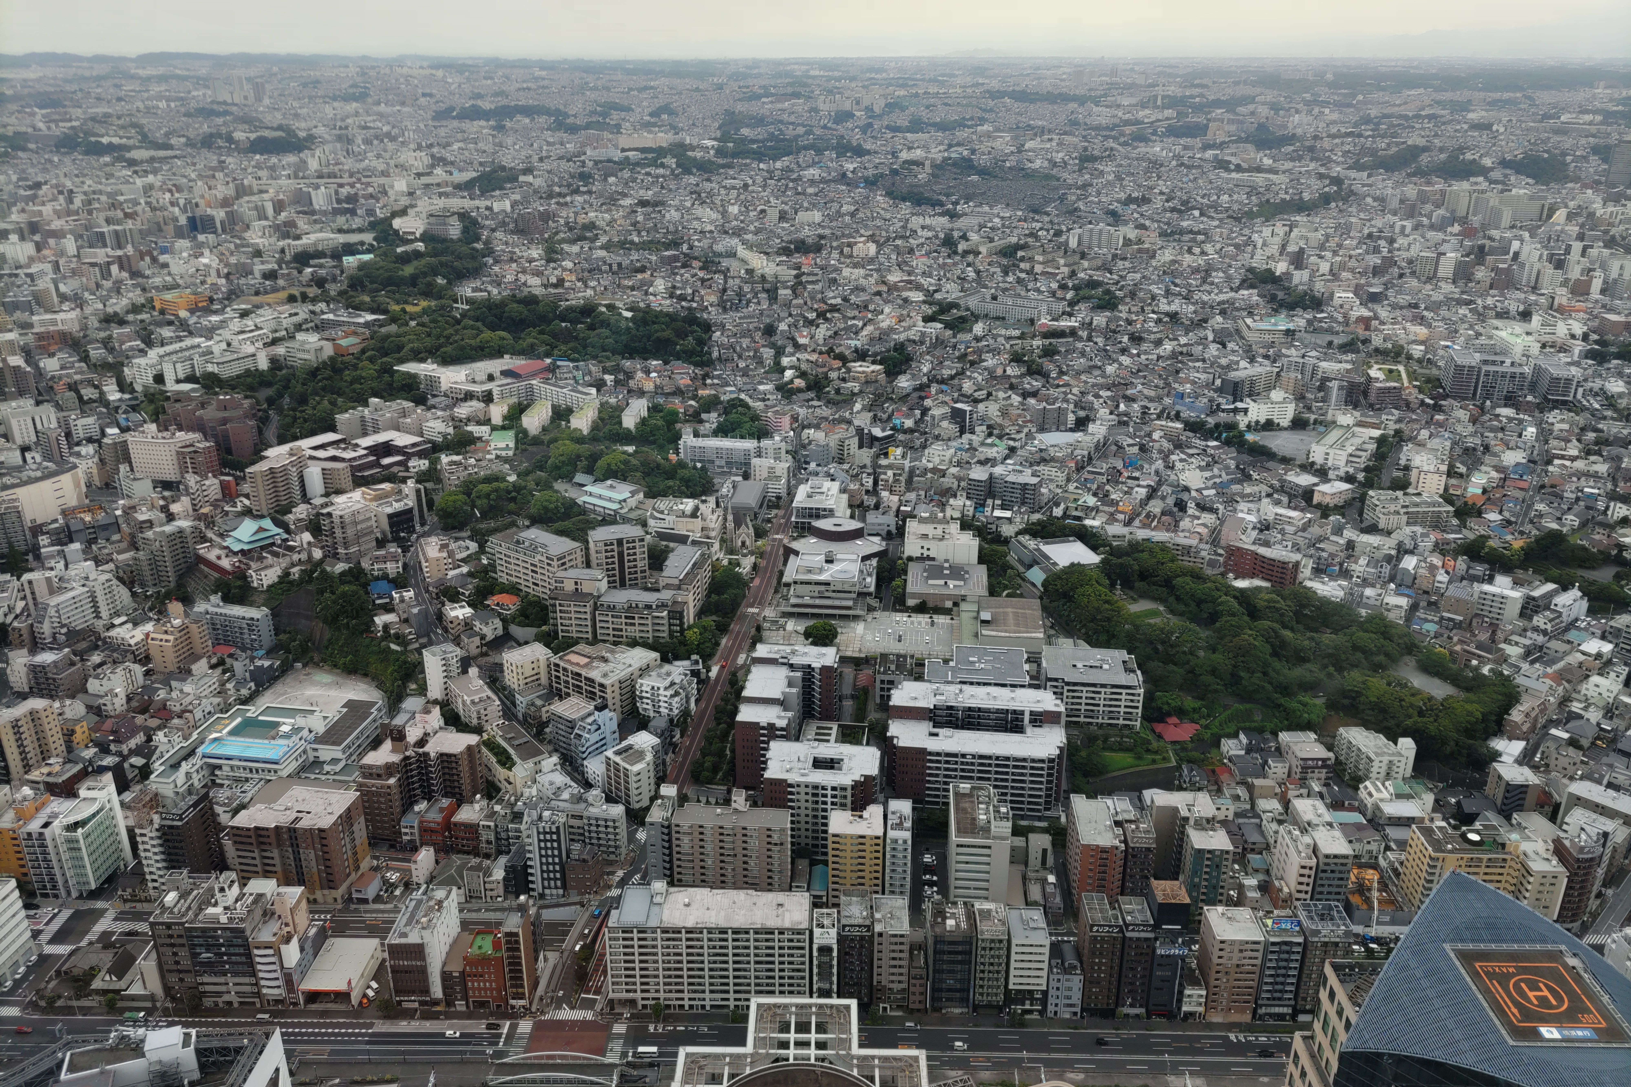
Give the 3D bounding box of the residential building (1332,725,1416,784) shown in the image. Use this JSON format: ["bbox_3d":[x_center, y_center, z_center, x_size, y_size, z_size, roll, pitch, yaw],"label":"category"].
[{"bbox_3d":[224.590,84.340,489.930,19.000,14.000,25.000,-4,22,-9],"label":"residential building"}]

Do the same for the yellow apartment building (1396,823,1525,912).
[{"bbox_3d":[213.240,111.140,408.510,27.080,33.000,17.010,1,22,3],"label":"yellow apartment building"}]

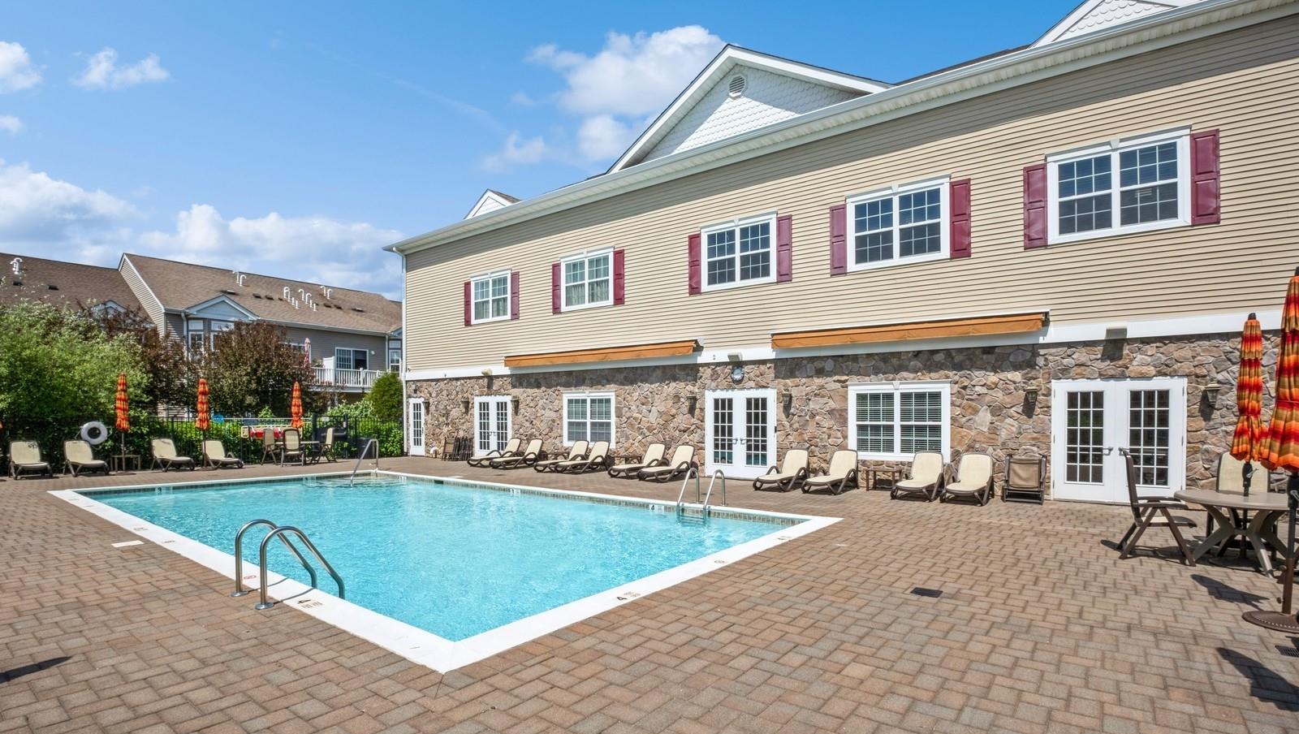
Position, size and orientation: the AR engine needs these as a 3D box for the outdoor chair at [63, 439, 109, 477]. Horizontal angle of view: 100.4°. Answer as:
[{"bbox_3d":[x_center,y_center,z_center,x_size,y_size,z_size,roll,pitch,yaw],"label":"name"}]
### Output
[{"bbox_3d":[-14.737,2.348,14.151,1.680,0.840,0.710,-3,-6,33],"label":"outdoor chair"}]

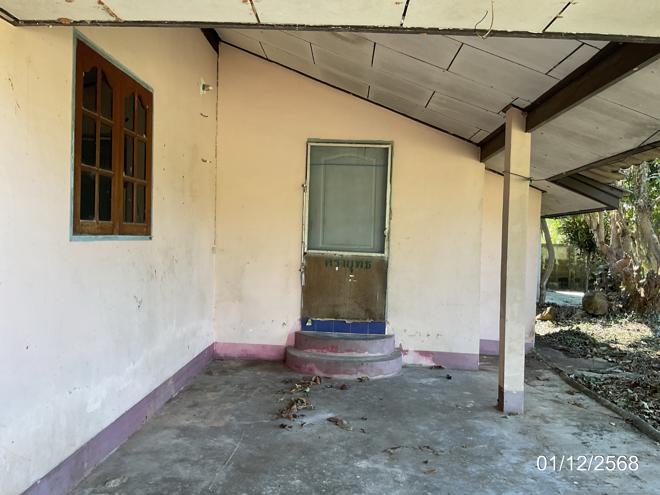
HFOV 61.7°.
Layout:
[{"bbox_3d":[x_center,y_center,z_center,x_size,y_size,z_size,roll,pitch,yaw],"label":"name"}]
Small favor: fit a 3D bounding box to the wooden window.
[{"bbox_3d":[-1.390,-0.609,3.587,0.070,1.070,1.225,2,1,1],"label":"wooden window"}]

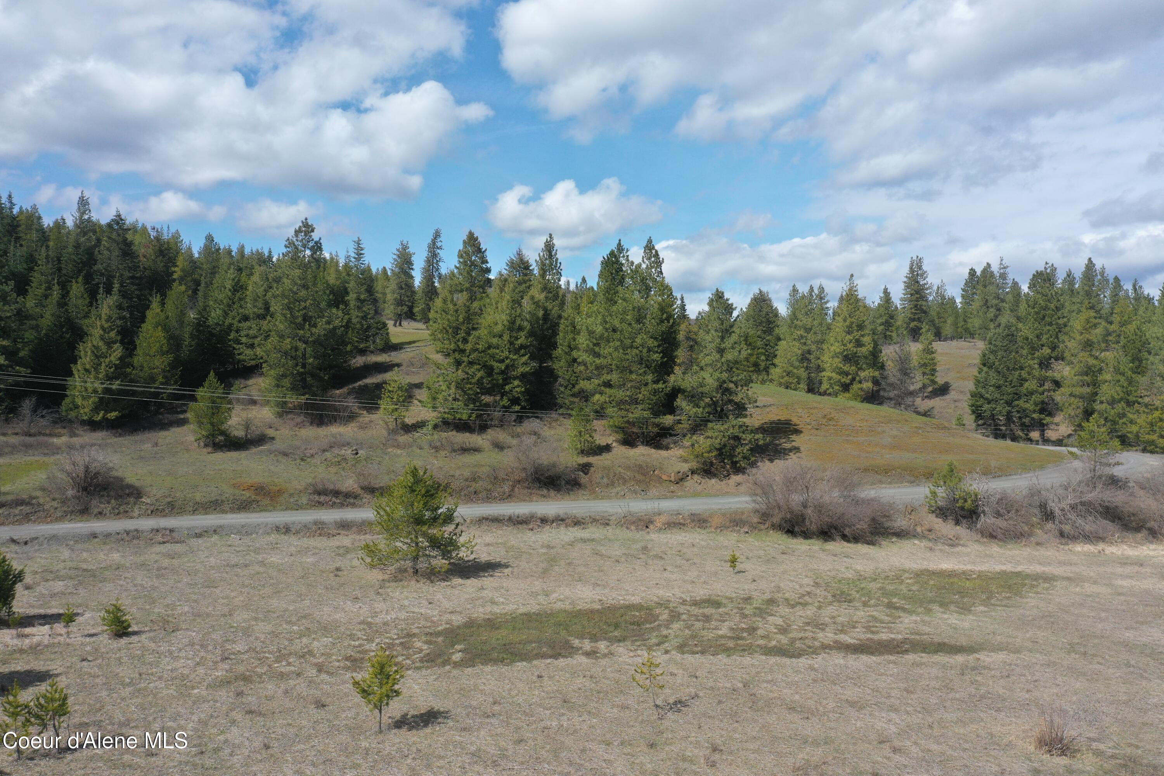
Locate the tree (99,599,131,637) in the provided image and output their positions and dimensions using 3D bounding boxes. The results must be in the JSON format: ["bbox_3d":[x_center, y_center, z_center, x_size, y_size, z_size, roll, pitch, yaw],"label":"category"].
[{"bbox_3d":[-20.739,10.174,40.254,1.460,1.590,1.380,0,2,0],"label":"tree"}]

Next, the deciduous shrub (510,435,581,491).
[{"bbox_3d":[-3.174,6.386,78.913,6.070,4.540,5.010,0,2,0],"label":"deciduous shrub"}]

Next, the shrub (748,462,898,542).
[{"bbox_3d":[16.637,7.623,62.403,10.030,5.110,7.760,0,2,0],"label":"shrub"}]

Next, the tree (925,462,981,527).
[{"bbox_3d":[26.640,7.505,64.915,4.110,4.460,3.700,0,2,0],"label":"tree"}]

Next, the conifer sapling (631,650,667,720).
[{"bbox_3d":[2.298,10.119,31.074,1.190,2.400,1.130,0,2,0],"label":"conifer sapling"}]

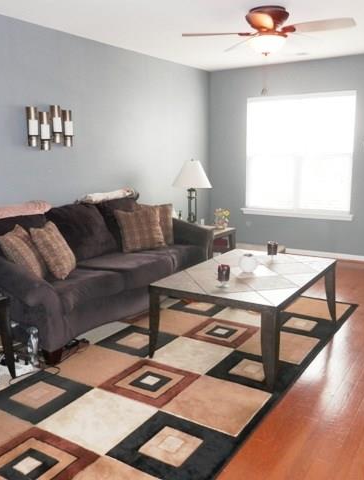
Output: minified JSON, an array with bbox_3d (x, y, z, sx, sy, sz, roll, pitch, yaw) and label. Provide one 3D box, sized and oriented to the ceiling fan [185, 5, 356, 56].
[{"bbox_3d":[0.693,-1.617,3.599,1.280,0.335,1.280,6,13,32],"label":"ceiling fan"}]

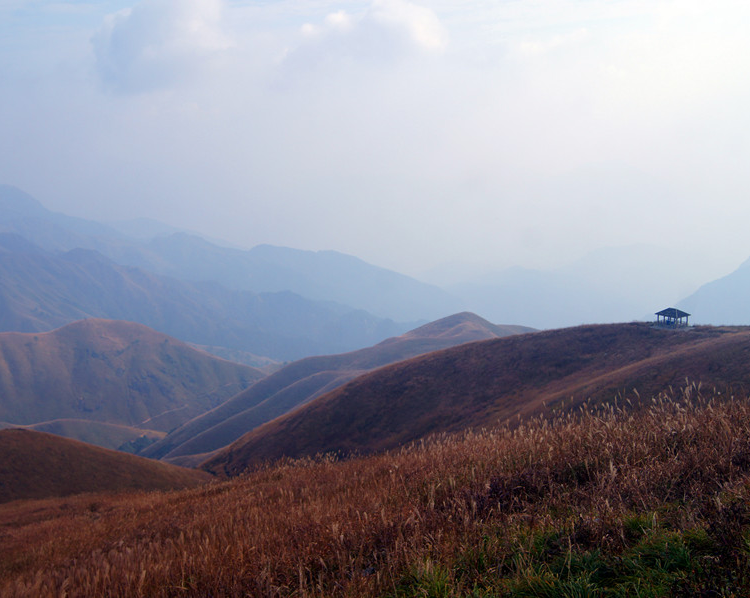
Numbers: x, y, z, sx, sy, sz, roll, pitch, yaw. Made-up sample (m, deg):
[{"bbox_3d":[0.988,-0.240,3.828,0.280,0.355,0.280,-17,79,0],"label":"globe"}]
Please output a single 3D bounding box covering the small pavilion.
[{"bbox_3d":[66.253,4.197,199.736,4.298,3.993,6.151,-6,9,-30],"label":"small pavilion"}]

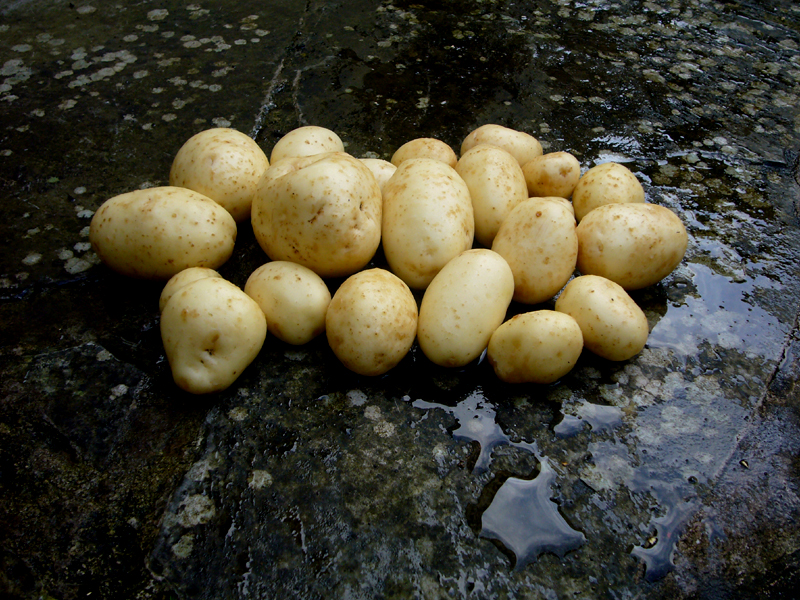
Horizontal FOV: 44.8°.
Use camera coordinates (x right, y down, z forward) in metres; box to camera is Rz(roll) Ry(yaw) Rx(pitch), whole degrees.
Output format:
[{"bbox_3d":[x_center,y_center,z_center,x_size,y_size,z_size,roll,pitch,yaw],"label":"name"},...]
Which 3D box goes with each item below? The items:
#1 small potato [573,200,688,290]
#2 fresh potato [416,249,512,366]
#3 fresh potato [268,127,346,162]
[{"bbox_3d":[0.142,-0.033,0.596,0.067,0.051,0.055,5,44,5],"label":"small potato"},{"bbox_3d":[0.038,0.004,0.557,0.049,0.047,0.075,19,69,19],"label":"fresh potato"},{"bbox_3d":[-0.073,-0.111,0.766,0.058,0.053,0.050,0,42,0],"label":"fresh potato"}]

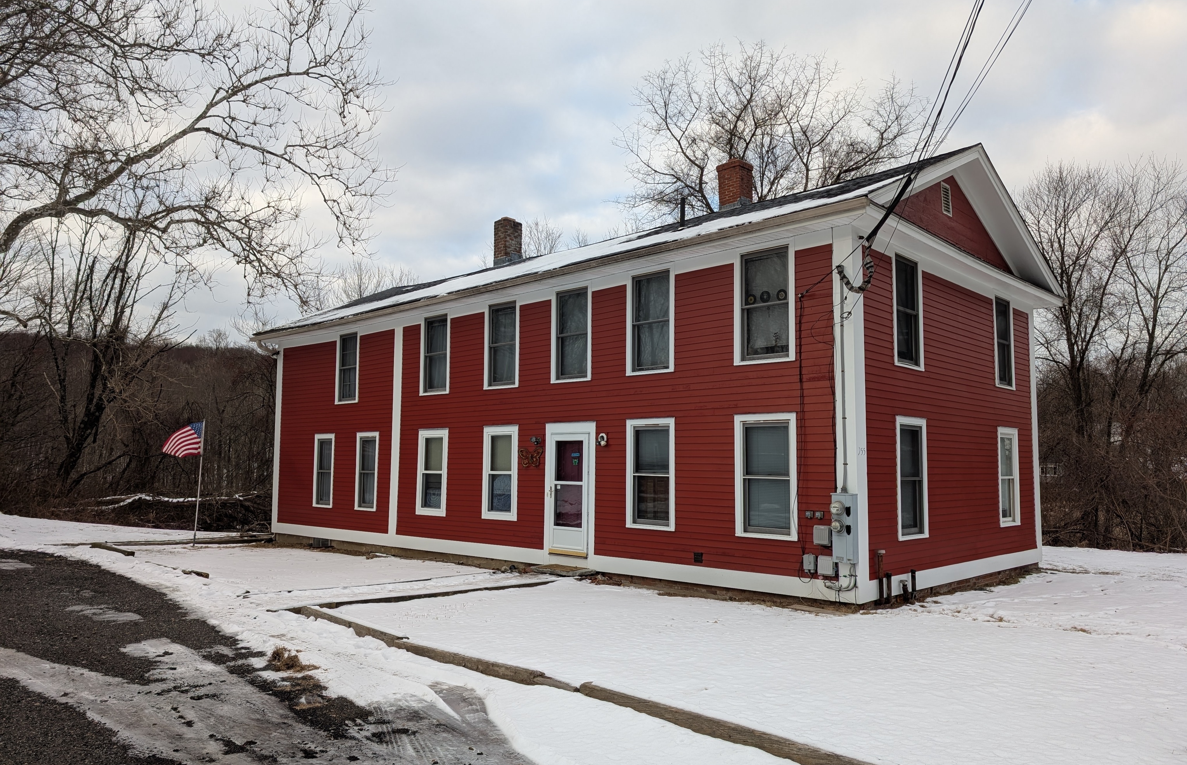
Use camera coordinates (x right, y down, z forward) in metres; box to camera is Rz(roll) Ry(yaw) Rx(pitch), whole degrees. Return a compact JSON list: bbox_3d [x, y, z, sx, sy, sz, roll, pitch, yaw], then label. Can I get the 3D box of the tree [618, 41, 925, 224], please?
[{"bbox_3d":[6.048,-3.325,27.497,10.085,16.974,9.581,0,-6,0],"label":"tree"}]

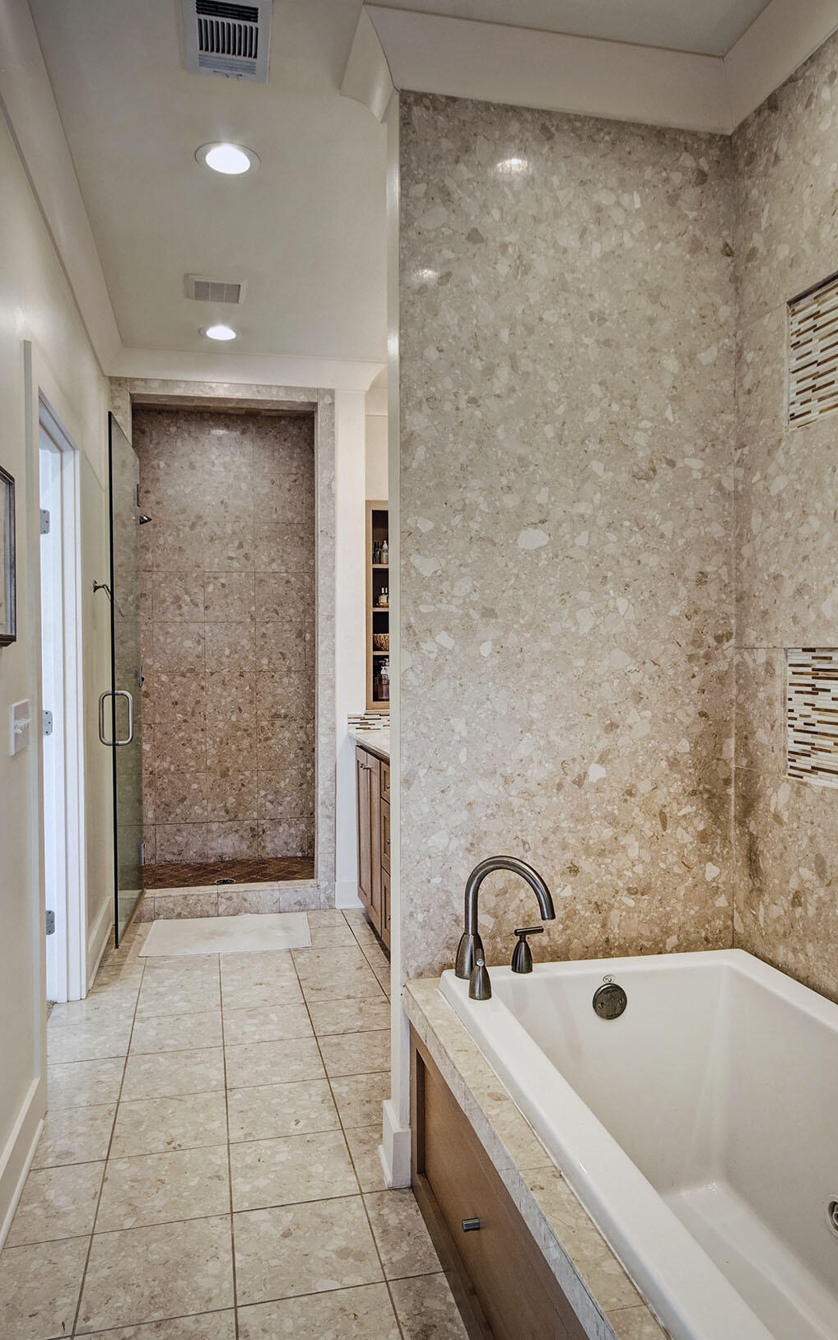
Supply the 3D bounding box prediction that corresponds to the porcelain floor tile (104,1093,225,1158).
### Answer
[{"bbox_3d":[-0.688,1.268,2.346,0.302,0.010,0.292,0,1,-14],"label":"porcelain floor tile"}]

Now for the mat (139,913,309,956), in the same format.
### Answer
[{"bbox_3d":[-0.897,1.252,3.991,0.750,0.014,0.505,0,1,-9],"label":"mat"}]

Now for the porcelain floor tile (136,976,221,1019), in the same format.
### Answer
[{"bbox_3d":[-0.898,1.253,3.188,0.302,0.010,0.292,0,1,-14],"label":"porcelain floor tile"}]

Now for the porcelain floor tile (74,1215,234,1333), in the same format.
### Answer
[{"bbox_3d":[-0.556,1.298,1.813,0.306,0.011,0.298,0,1,-14],"label":"porcelain floor tile"}]

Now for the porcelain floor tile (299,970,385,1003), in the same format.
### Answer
[{"bbox_3d":[-0.313,1.272,3.388,0.306,0.011,0.298,0,1,-14],"label":"porcelain floor tile"}]

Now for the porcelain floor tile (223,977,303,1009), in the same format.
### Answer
[{"bbox_3d":[-0.602,1.252,3.262,0.302,0.010,0.292,0,1,-14],"label":"porcelain floor tile"}]

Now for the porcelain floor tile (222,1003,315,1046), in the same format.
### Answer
[{"bbox_3d":[-0.532,1.256,2.981,0.302,0.010,0.292,0,1,-14],"label":"porcelain floor tile"}]

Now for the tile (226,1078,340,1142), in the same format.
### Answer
[{"bbox_3d":[-0.392,1.266,2.420,0.302,0.010,0.292,0,1,-14],"label":"tile"}]

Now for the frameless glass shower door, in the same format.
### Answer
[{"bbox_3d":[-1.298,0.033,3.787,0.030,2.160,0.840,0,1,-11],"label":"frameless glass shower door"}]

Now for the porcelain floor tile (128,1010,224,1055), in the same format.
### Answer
[{"bbox_3d":[-0.828,1.258,2.907,0.302,0.010,0.292,0,1,-14],"label":"porcelain floor tile"}]

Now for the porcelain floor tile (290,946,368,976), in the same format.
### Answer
[{"bbox_3d":[-0.384,1.268,3.672,0.306,0.011,0.298,0,1,-14],"label":"porcelain floor tile"}]

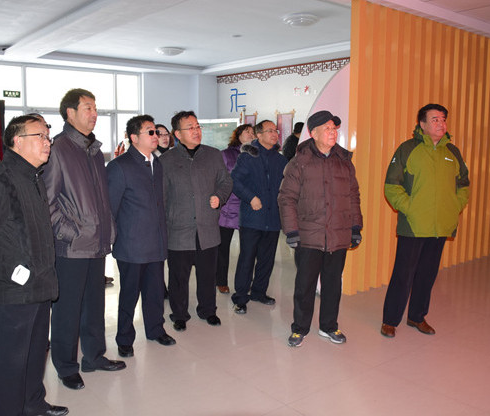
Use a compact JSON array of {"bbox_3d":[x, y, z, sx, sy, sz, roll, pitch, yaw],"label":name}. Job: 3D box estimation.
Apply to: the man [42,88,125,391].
[{"bbox_3d":[-0.985,0.190,3.381,0.390,1.829,0.510,4,8,26],"label":"man"}]

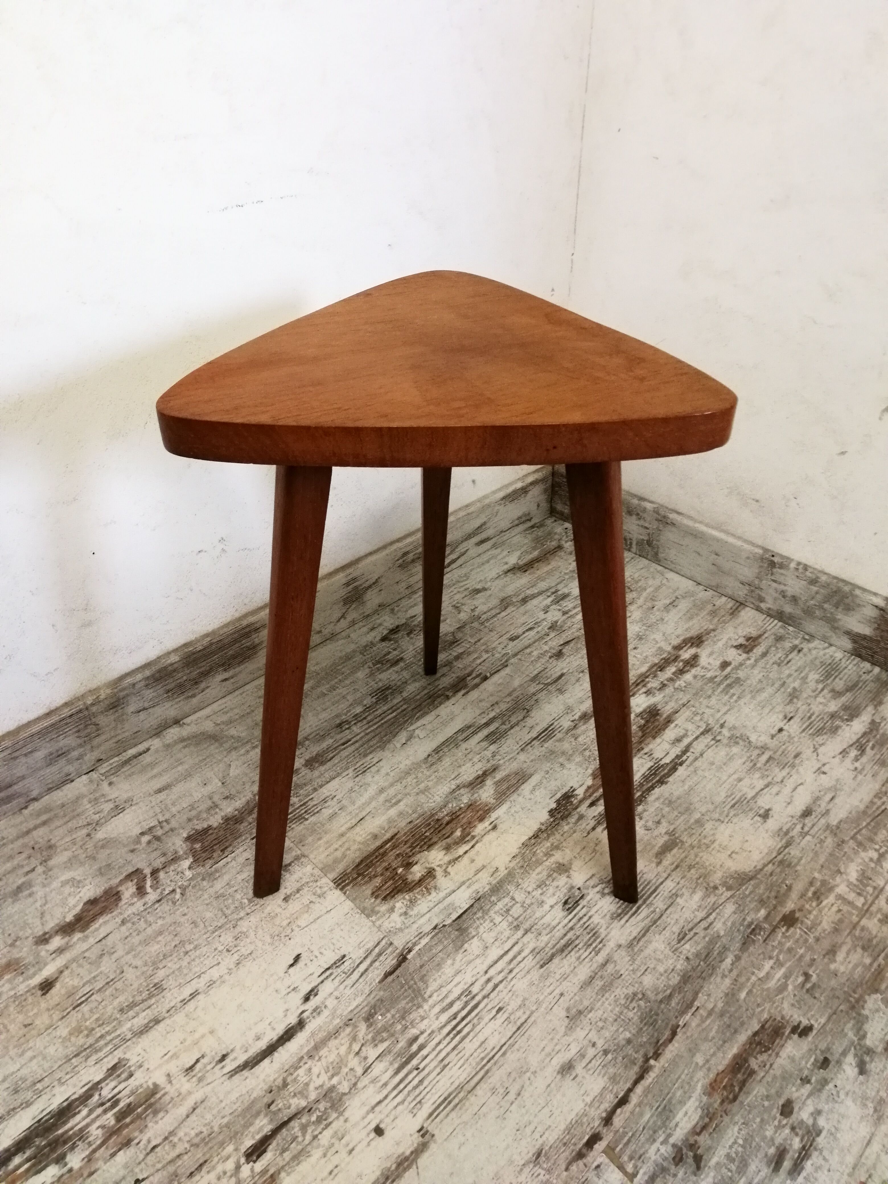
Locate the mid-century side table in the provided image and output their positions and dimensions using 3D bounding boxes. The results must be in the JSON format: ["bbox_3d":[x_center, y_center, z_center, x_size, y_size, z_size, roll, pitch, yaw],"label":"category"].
[{"bbox_3d":[0.001,-0.002,0.746,0.356,0.481,0.357,0,36,0],"label":"mid-century side table"}]

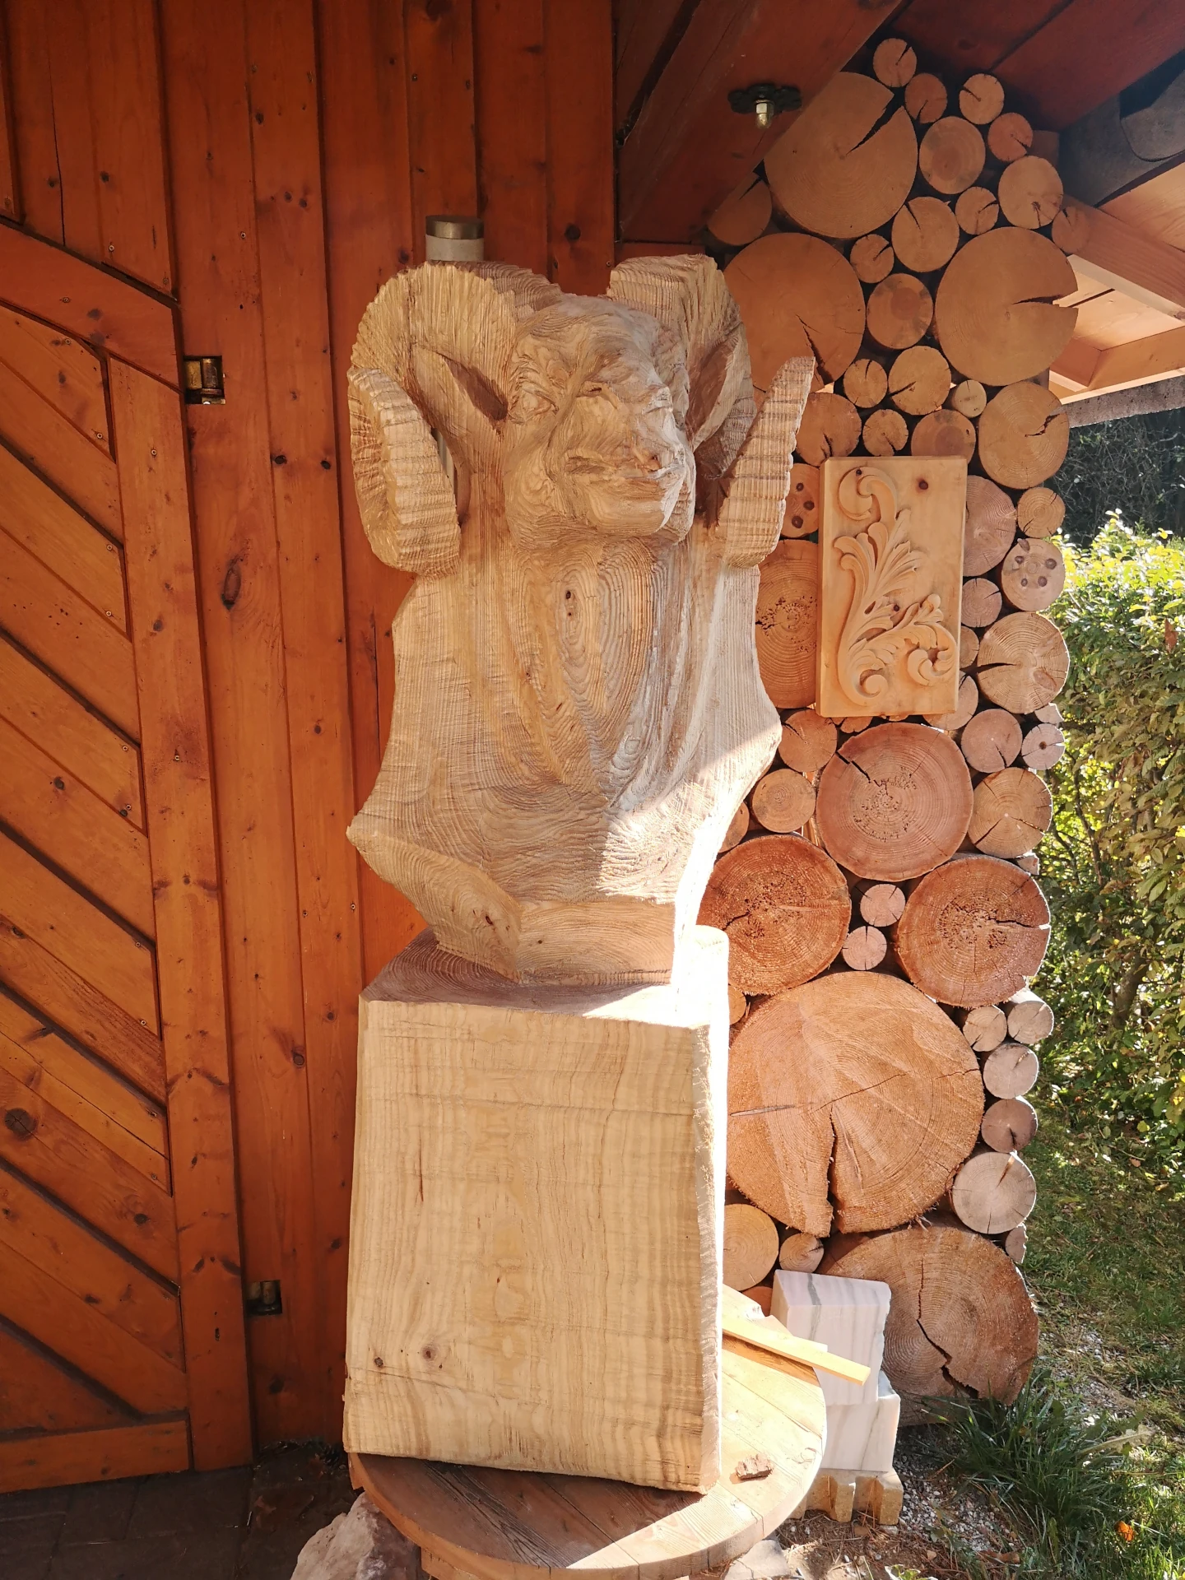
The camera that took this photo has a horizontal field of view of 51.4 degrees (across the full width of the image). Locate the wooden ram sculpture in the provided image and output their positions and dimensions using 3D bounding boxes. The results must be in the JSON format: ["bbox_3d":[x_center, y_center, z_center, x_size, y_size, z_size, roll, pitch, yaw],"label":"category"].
[{"bbox_3d":[-0.033,-0.177,1.418,0.510,0.801,0.398,-3,10,-15],"label":"wooden ram sculpture"}]

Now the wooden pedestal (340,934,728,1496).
[{"bbox_3d":[-0.058,0.492,1.541,0.433,0.554,0.326,1,10,9],"label":"wooden pedestal"}]

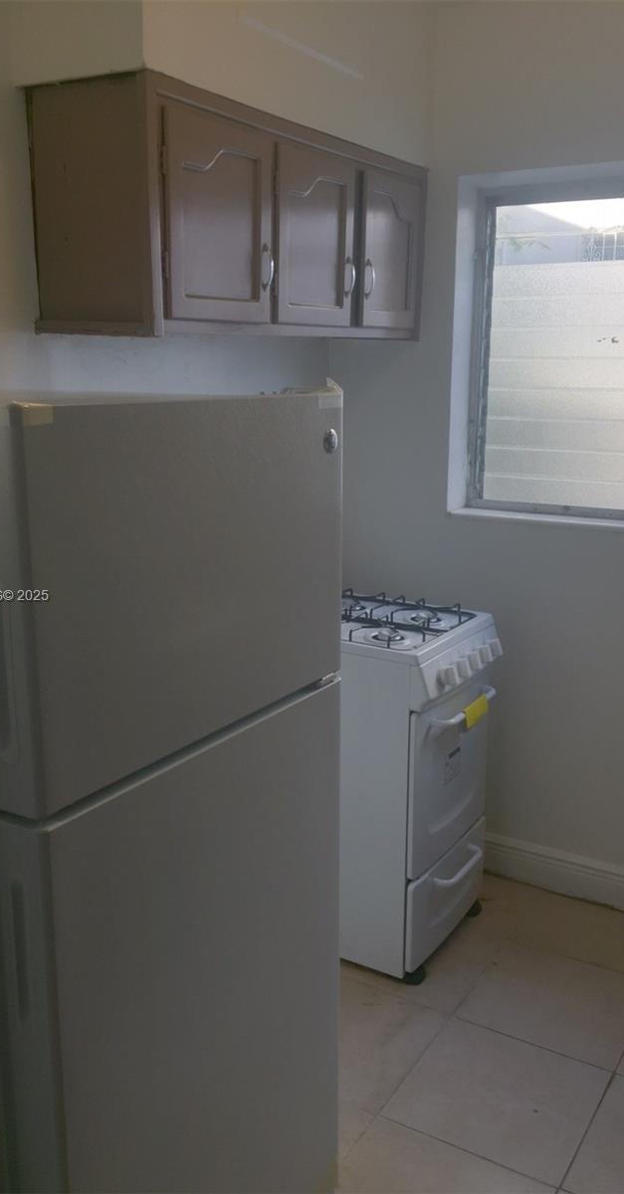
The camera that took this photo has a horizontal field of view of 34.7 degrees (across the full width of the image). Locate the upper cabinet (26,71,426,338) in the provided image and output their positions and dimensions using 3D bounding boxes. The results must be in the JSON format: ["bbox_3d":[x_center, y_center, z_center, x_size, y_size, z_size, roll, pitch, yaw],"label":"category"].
[{"bbox_3d":[-0.127,-0.922,2.573,0.343,0.495,1.243,8,16,31],"label":"upper cabinet"}]

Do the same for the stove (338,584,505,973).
[{"bbox_3d":[0.156,0.504,2.920,0.635,0.975,0.491,8,16,31],"label":"stove"}]

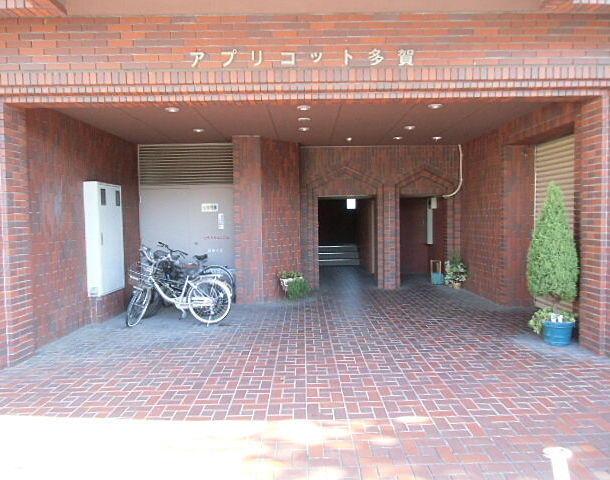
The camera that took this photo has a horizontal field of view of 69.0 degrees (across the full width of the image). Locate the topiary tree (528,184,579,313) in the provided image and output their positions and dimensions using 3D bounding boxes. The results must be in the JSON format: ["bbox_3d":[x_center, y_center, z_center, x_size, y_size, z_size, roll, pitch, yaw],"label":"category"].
[{"bbox_3d":[2.793,0.077,5.006,0.530,1.420,0.530,-1,3,0],"label":"topiary tree"}]

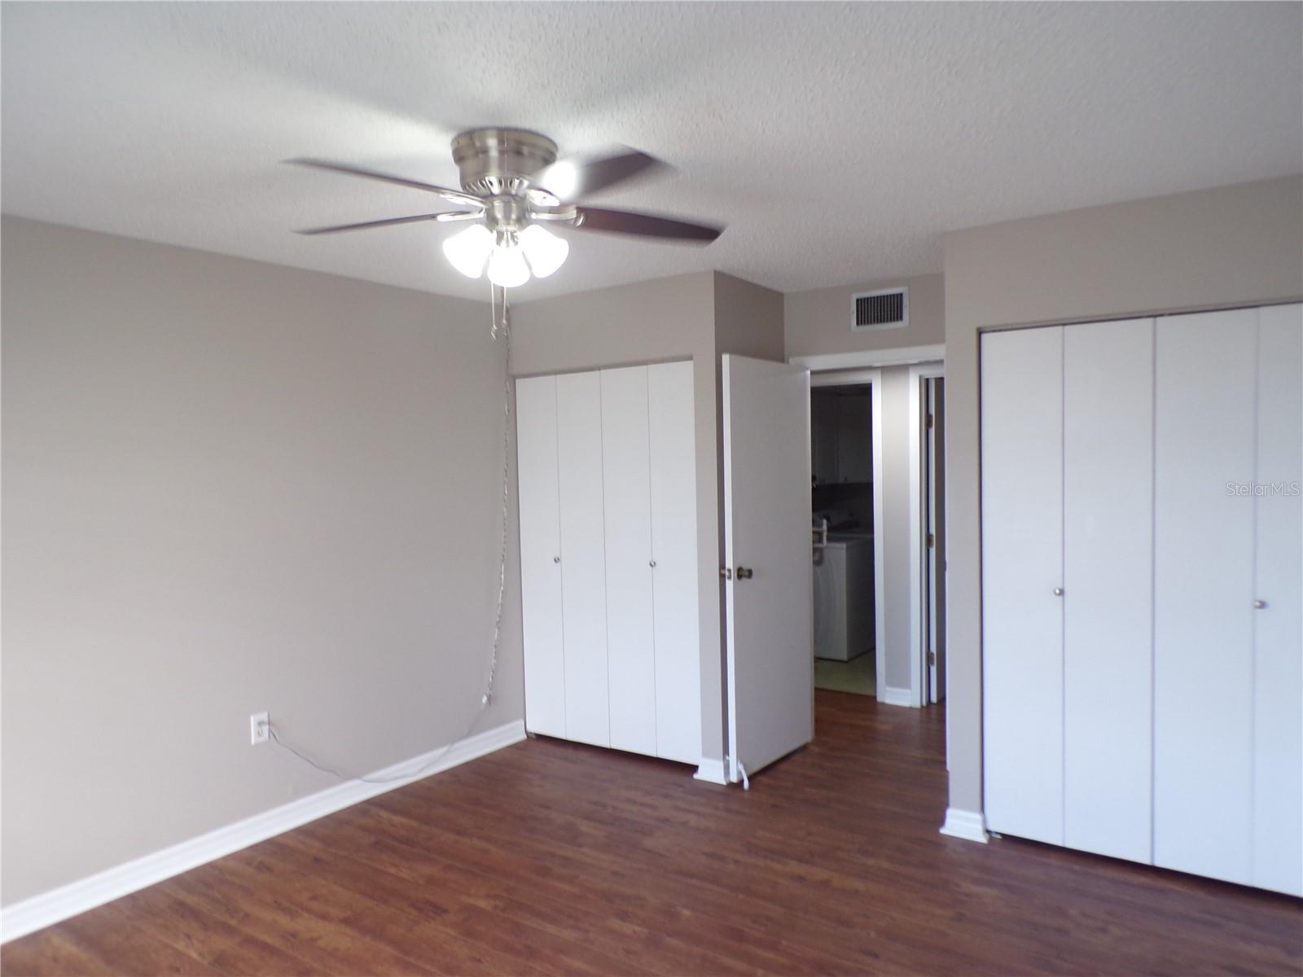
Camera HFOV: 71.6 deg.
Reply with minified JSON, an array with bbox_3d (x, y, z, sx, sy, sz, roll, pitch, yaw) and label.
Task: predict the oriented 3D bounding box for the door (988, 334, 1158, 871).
[{"bbox_3d":[1.585,0.383,3.459,0.598,2.003,0.038,0,3,35],"label":"door"}]

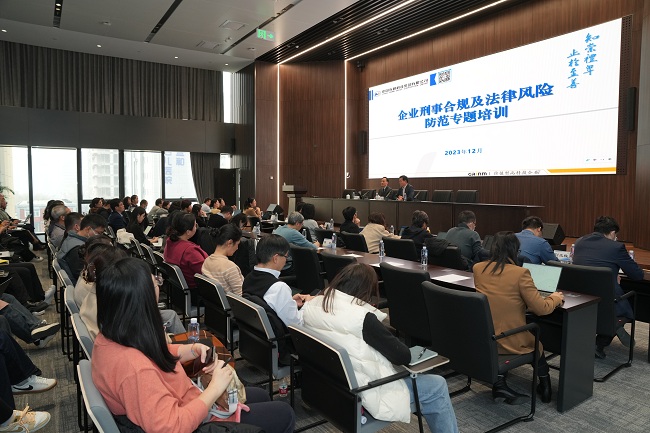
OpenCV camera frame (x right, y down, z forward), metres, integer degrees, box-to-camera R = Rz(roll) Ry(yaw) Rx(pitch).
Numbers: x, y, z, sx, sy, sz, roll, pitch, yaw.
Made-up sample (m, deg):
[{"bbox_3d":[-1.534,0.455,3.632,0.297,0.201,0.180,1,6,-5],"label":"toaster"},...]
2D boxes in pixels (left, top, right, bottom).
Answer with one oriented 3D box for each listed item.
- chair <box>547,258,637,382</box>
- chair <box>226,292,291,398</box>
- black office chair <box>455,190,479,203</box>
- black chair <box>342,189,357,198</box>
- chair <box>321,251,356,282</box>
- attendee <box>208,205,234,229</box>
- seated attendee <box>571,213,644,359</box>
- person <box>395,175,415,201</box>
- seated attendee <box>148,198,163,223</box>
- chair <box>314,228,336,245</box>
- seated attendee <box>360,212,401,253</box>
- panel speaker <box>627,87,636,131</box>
[{"bbox_3d":[2.486,0.898,4.090,0.630,0.975,0.585,-3,5,-36],"label":"chair"},{"bbox_3d":[-0.361,0.989,3.241,0.600,0.830,0.600,-3,5,-37],"label":"chair"},{"bbox_3d":[3.103,-0.072,9.950,0.620,1.000,0.580,-3,5,-36],"label":"black office chair"},{"bbox_3d":[0.555,-0.276,12.748,0.600,1.020,0.560,-3,5,-35],"label":"black chair"},{"bbox_3d":[0.322,0.832,4.437,0.580,0.945,0.630,5,5,44],"label":"chair"},{"bbox_3d":[-1.670,0.437,7.497,0.800,1.260,0.520,-2,5,-34],"label":"attendee"},{"bbox_3d":[2.776,0.676,4.275,0.900,1.320,0.560,-3,5,-38],"label":"seated attendee"},{"bbox_3d":[1.720,-0.242,9.550,0.750,1.300,0.550,-3,5,-35],"label":"person"},{"bbox_3d":[-3.993,0.183,10.746,0.780,1.250,0.500,-2,5,-34],"label":"seated attendee"},{"bbox_3d":[0.261,0.653,7.096,0.600,0.940,0.570,-4,6,-42],"label":"chair"},{"bbox_3d":[0.882,0.568,6.655,0.850,1.290,0.560,-2,4,-32],"label":"seated attendee"},{"bbox_3d":[5.970,-2.082,8.430,0.170,0.830,0.150,-3,5,-36],"label":"panel speaker"}]

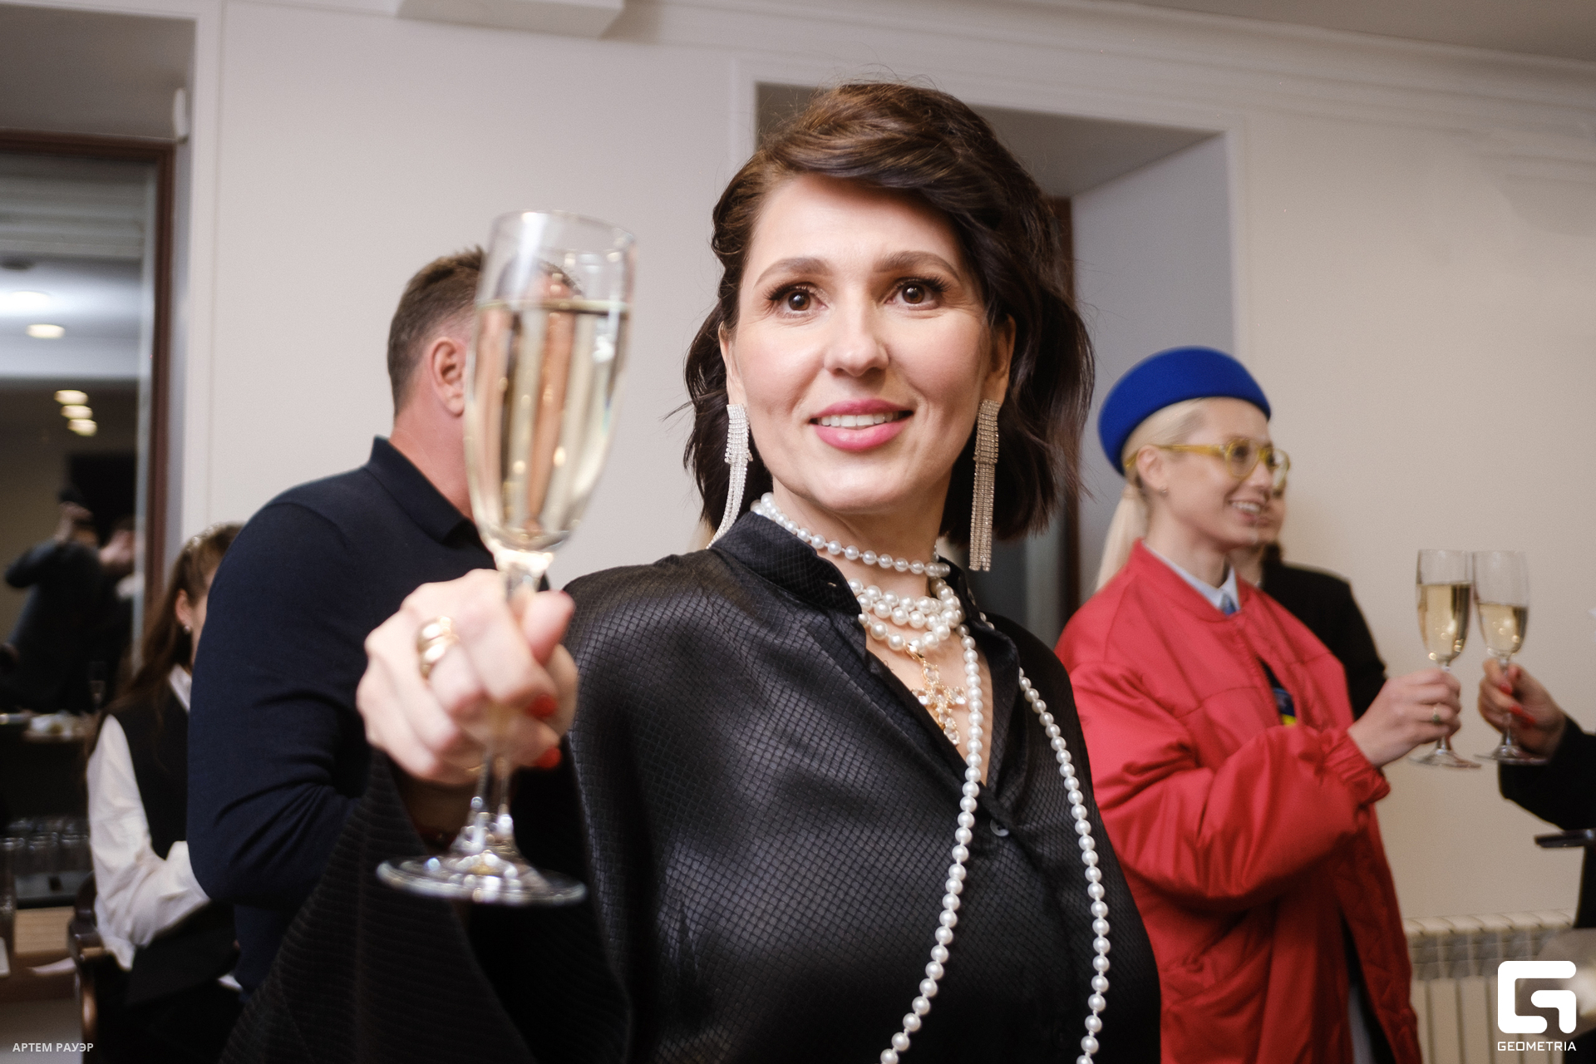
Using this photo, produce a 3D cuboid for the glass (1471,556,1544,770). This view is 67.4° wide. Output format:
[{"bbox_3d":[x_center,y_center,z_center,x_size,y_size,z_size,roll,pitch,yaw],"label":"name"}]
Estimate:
[{"bbox_3d":[0.728,0.127,1.230,0.065,0.213,0.065,0,-5,0],"label":"glass"}]

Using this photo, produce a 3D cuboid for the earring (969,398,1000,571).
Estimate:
[{"bbox_3d":[0.107,-0.027,0.680,0.015,0.098,0.007,6,-5,-20],"label":"earring"}]

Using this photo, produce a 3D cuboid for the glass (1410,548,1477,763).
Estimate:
[{"bbox_3d":[0.666,0.128,1.230,0.065,0.216,0.065,3,-5,0],"label":"glass"}]

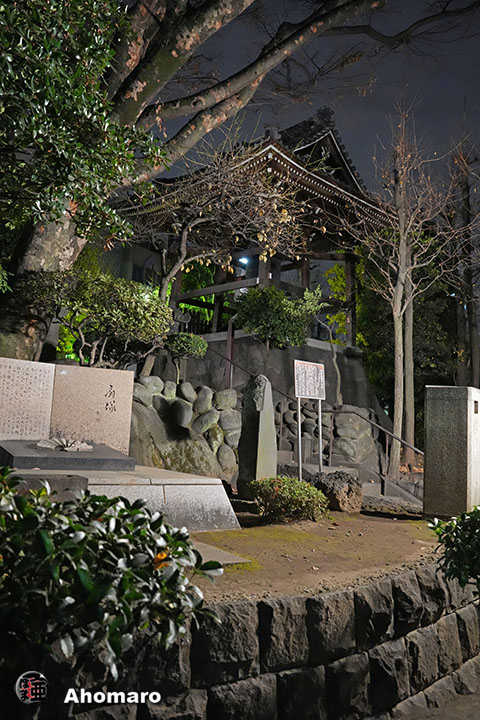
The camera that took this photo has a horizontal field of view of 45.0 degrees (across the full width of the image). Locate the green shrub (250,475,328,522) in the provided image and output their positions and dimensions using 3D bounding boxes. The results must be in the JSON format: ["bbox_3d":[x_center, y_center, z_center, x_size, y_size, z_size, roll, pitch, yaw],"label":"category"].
[{"bbox_3d":[0.531,1.486,6.223,0.800,0.470,0.720,2,-3,0],"label":"green shrub"}]

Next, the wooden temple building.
[{"bbox_3d":[0.744,-4.200,20.590,6.900,7.200,7.100,5,-5,-44],"label":"wooden temple building"}]

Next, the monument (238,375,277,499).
[{"bbox_3d":[0.207,0.919,7.058,0.300,1.480,0.380,5,-4,-40],"label":"monument"}]

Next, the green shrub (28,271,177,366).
[{"bbox_3d":[-1.931,-0.569,8.145,1.850,1.350,1.500,2,-3,0],"label":"green shrub"}]

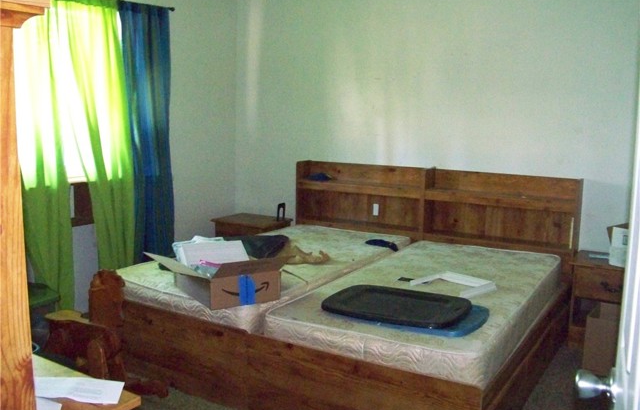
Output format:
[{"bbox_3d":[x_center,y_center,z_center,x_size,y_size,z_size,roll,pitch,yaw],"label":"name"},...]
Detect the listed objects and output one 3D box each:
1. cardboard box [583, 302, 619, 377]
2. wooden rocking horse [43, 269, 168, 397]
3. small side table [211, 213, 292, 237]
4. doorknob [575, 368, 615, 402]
[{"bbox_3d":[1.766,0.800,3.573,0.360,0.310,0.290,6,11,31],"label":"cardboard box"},{"bbox_3d":[-1.111,0.607,2.926,0.820,0.630,0.280,5,10,29],"label":"wooden rocking horse"},{"bbox_3d":[-0.567,0.393,5.161,0.560,0.530,0.430,6,11,31],"label":"small side table"},{"bbox_3d":[0.509,0.333,1.130,0.072,0.063,0.063,4,10,18],"label":"doorknob"}]

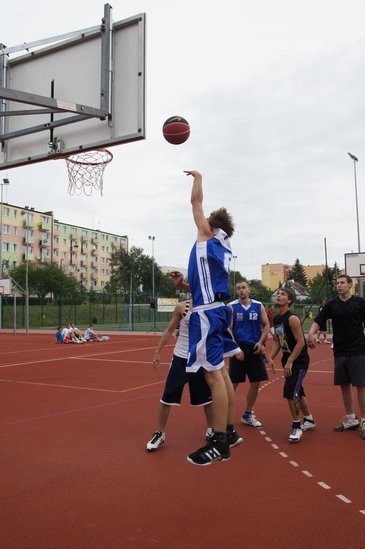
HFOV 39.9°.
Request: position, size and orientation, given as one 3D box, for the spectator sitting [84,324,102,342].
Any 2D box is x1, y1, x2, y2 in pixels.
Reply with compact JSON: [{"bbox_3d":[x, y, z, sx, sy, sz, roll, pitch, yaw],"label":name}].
[{"bbox_3d":[-4.165,2.730,23.510,0.850,0.820,0.520,-1,-4,-3],"label":"spectator sitting"}]

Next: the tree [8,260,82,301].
[{"bbox_3d":[-16.348,0.716,60.000,8.800,5.000,7.500,-1,-4,0],"label":"tree"}]

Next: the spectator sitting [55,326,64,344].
[{"bbox_3d":[-5.481,2.739,22.673,0.650,0.750,0.500,0,-4,-18],"label":"spectator sitting"}]

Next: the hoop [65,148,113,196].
[{"bbox_3d":[-0.955,-1.018,5.185,0.490,0.440,0.520,-1,-4,0],"label":"hoop"}]

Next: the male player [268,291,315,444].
[{"bbox_3d":[1.250,1.004,5.825,0.600,1.680,0.560,2,-5,-41],"label":"male player"}]

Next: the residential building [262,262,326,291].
[{"bbox_3d":[45.460,2.446,205.000,28.000,15.000,14.000,-3,-4,30],"label":"residential building"}]

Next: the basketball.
[{"bbox_3d":[-0.051,-1.269,4.430,0.242,0.242,0.242,-1,-4,0],"label":"basketball"}]

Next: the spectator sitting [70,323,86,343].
[{"bbox_3d":[-4.794,2.705,23.272,0.850,0.860,0.520,-1,-4,-6],"label":"spectator sitting"}]

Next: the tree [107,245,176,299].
[{"bbox_3d":[-6.034,0.074,74.000,10.000,8.200,9.000,-1,-4,0],"label":"tree"}]

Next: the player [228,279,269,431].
[{"bbox_3d":[0.838,0.983,6.441,0.600,1.820,0.480,-2,-4,6],"label":"player"}]

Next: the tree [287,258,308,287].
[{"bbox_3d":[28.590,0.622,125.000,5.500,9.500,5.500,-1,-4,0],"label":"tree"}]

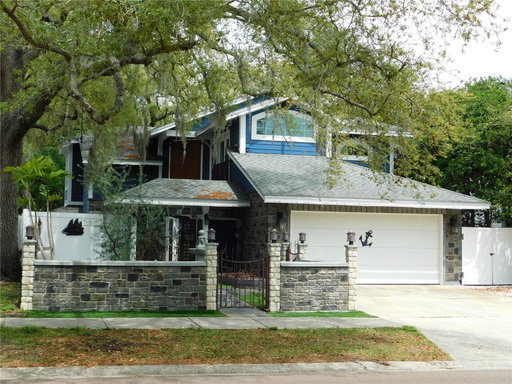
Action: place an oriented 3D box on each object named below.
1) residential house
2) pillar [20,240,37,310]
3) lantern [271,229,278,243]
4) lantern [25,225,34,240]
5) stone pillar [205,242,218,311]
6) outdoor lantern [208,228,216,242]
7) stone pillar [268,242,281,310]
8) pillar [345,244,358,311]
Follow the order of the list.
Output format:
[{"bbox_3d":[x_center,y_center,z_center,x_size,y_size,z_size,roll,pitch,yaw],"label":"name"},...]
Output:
[{"bbox_3d":[-0.213,-0.104,27.065,12.938,6.314,10.500,2,-4,-13],"label":"residential house"},{"bbox_3d":[-4.605,1.688,15.235,0.260,1.412,0.260,2,-4,-13],"label":"pillar"},{"bbox_3d":[0.403,0.992,16.440,0.165,0.285,0.165,2,-4,-13],"label":"lantern"},{"bbox_3d":[-4.599,0.841,15.296,0.165,0.285,0.165,2,-4,-13],"label":"lantern"},{"bbox_3d":[-0.948,1.806,16.071,0.260,1.425,0.260,2,-4,-13],"label":"stone pillar"},{"bbox_3d":[-0.931,0.953,16.135,0.165,0.285,0.165,2,-4,-13],"label":"outdoor lantern"},{"bbox_3d":[0.402,1.860,16.379,0.260,1.456,0.260,2,-4,-13],"label":"stone pillar"},{"bbox_3d":[2.130,1.910,16.774,0.260,1.435,0.260,2,-4,-13],"label":"pillar"}]

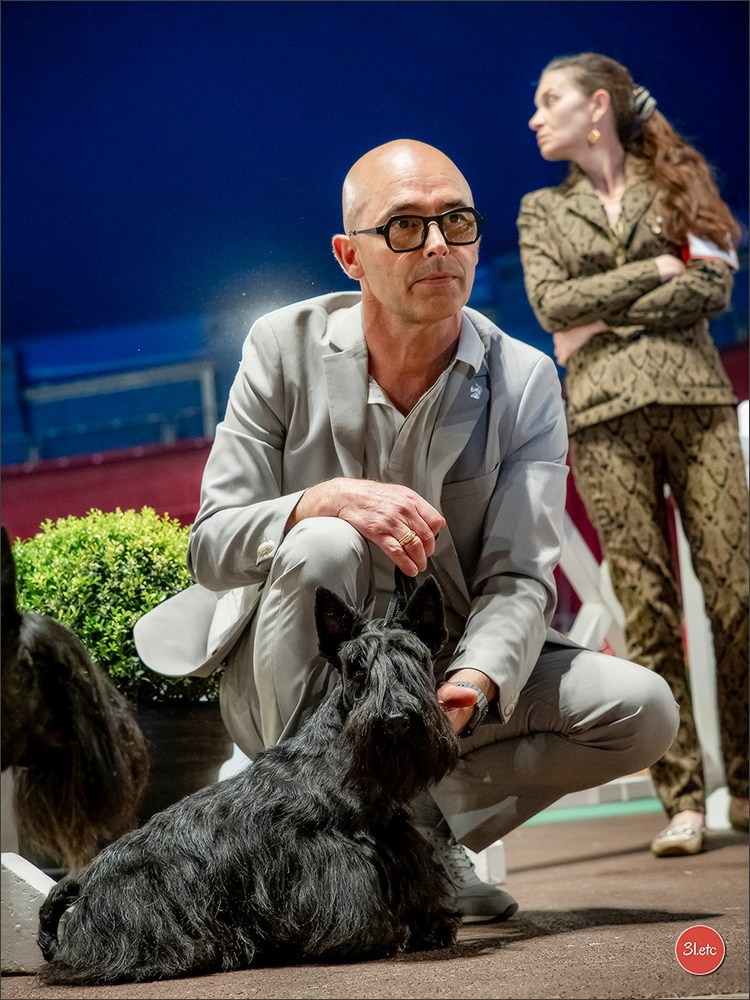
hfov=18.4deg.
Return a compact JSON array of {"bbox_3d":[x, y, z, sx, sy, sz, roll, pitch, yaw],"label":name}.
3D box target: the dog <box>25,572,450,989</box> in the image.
[{"bbox_3d":[-0.139,0.322,2.660,0.450,0.410,0.250,-12,-9,31],"label":"dog"}]

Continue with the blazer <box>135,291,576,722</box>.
[{"bbox_3d":[-0.021,0.019,2.960,0.500,0.540,0.460,-5,-8,-16],"label":"blazer"}]

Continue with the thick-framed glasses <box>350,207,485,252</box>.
[{"bbox_3d":[0.041,-0.335,2.933,0.143,0.050,0.145,-12,7,-26],"label":"thick-framed glasses"}]

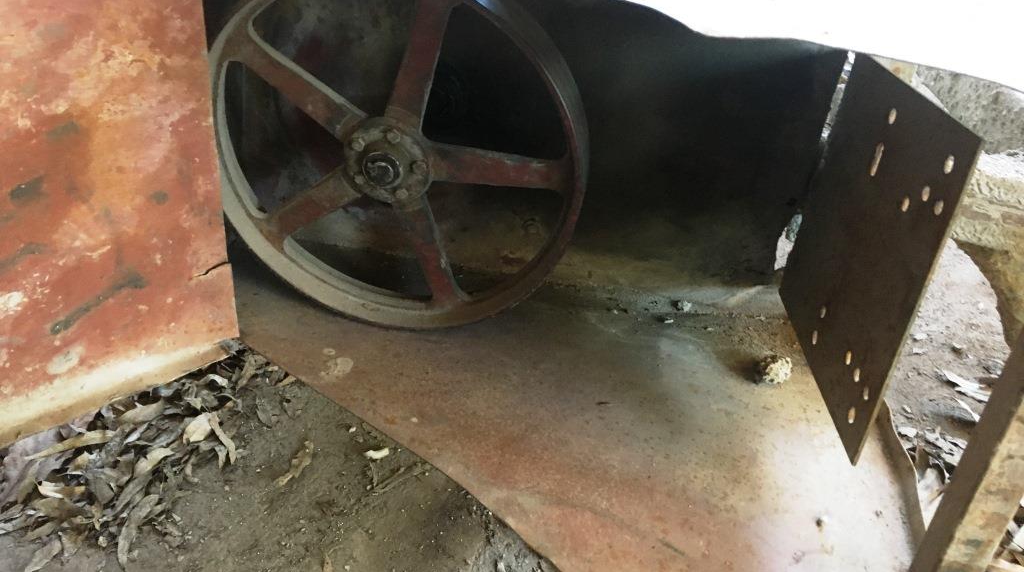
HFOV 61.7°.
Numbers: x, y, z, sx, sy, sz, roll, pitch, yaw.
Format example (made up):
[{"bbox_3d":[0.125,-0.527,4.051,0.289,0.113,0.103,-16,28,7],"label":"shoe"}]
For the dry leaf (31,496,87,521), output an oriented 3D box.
[{"bbox_3d":[-0.561,0.276,1.063,0.066,0.015,0.022,9,33,5],"label":"dry leaf"}]

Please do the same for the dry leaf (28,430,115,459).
[{"bbox_3d":[-0.577,0.209,1.126,0.102,0.018,0.018,-11,37,-24],"label":"dry leaf"}]

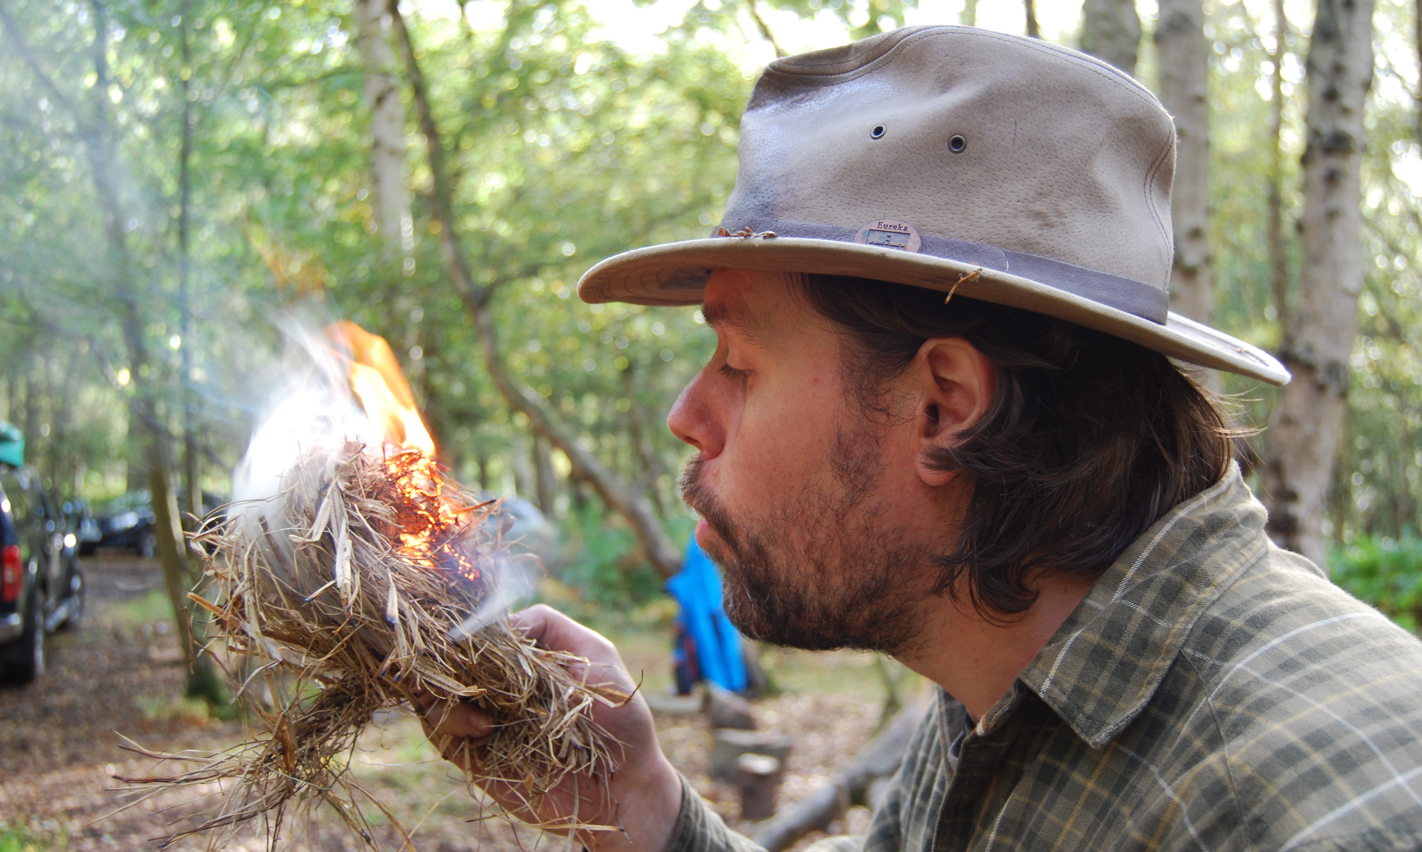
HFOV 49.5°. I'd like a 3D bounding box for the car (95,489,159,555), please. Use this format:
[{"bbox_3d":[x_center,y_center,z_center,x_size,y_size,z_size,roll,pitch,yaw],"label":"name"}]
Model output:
[{"bbox_3d":[-11.850,2.033,33.000,1.760,1.450,4.250,0,-1,12],"label":"car"}]

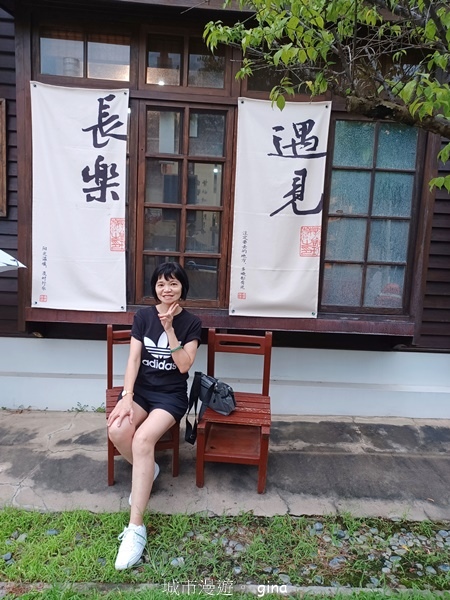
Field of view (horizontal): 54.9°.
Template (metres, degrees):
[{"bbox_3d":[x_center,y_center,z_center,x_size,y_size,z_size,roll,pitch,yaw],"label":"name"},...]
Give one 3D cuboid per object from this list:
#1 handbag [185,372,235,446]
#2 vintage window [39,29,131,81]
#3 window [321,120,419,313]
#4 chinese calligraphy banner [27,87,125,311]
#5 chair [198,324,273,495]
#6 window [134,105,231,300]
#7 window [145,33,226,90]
[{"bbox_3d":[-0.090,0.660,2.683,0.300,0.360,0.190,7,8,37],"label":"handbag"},{"bbox_3d":[-1.108,-1.938,3.427,0.699,0.323,0.060,2,6,-2],"label":"vintage window"},{"bbox_3d":[1.204,-0.679,3.643,0.690,1.547,0.060,2,6,-2],"label":"window"},{"bbox_3d":[-1.172,-0.800,3.476,0.748,1.752,0.030,2,6,-2],"label":"chinese calligraphy banner"},{"bbox_3d":[0.074,0.663,2.730,0.407,0.875,0.460,3,9,5],"label":"chair"},{"bbox_3d":[-0.340,-0.771,3.579,0.730,1.592,0.060,2,6,-2],"label":"window"},{"bbox_3d":[-0.314,-1.900,3.459,0.635,0.378,0.060,2,6,-2],"label":"window"}]

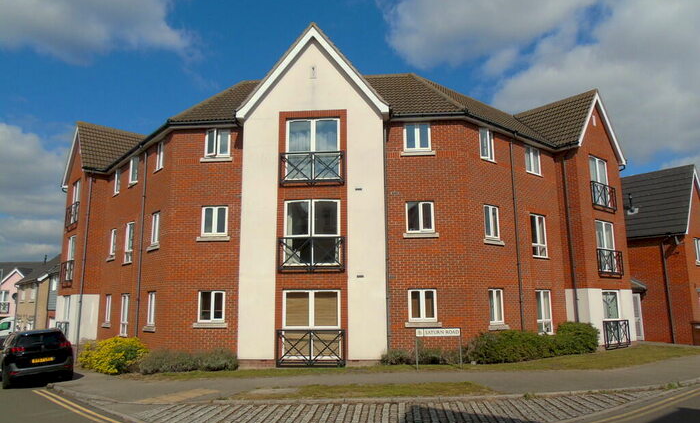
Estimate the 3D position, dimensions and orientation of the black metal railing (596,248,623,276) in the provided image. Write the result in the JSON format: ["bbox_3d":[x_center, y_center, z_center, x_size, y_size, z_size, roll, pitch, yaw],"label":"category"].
[{"bbox_3d":[10.595,2.148,20.458,2.000,1.100,0.170,8,-13,-40],"label":"black metal railing"}]

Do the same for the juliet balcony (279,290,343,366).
[{"bbox_3d":[-1.178,3.530,15.241,2.030,2.270,0.220,-1,-10,4],"label":"juliet balcony"}]

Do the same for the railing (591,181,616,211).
[{"bbox_3d":[10.462,-0.554,20.777,1.910,1.120,0.165,8,-13,-39],"label":"railing"}]

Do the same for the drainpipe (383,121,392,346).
[{"bbox_3d":[1.195,0.851,16.136,0.095,7.520,0.095,-1,-10,4],"label":"drainpipe"}]

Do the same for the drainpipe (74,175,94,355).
[{"bbox_3d":[-11.925,2.264,22.774,0.085,7.920,0.095,8,-13,-39],"label":"drainpipe"}]

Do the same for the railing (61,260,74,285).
[{"bbox_3d":[-12.566,2.763,22.442,0.170,1.100,1.880,8,-13,-40],"label":"railing"}]

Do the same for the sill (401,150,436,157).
[{"bbox_3d":[2.255,-1.870,16.585,1.148,0.146,0.150,-1,-10,4],"label":"sill"}]

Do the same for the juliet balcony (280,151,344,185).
[{"bbox_3d":[-1.170,-1.305,15.911,2.010,1.110,0.170,-1,-10,4],"label":"juliet balcony"}]

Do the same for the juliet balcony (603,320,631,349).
[{"bbox_3d":[10.607,4.853,19.960,2.000,1.070,0.170,8,-13,-40],"label":"juliet balcony"}]

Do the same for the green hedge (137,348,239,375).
[{"bbox_3d":[-4.818,4.477,15.256,2.700,0.680,1.150,-1,-10,4],"label":"green hedge"}]

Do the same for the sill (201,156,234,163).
[{"bbox_3d":[-4.481,-1.727,17.111,1.119,0.131,0.150,-1,-10,4],"label":"sill"}]

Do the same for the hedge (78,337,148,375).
[{"bbox_3d":[-8.623,5.152,18.248,1.050,1.070,4.700,8,-13,-40],"label":"hedge"}]

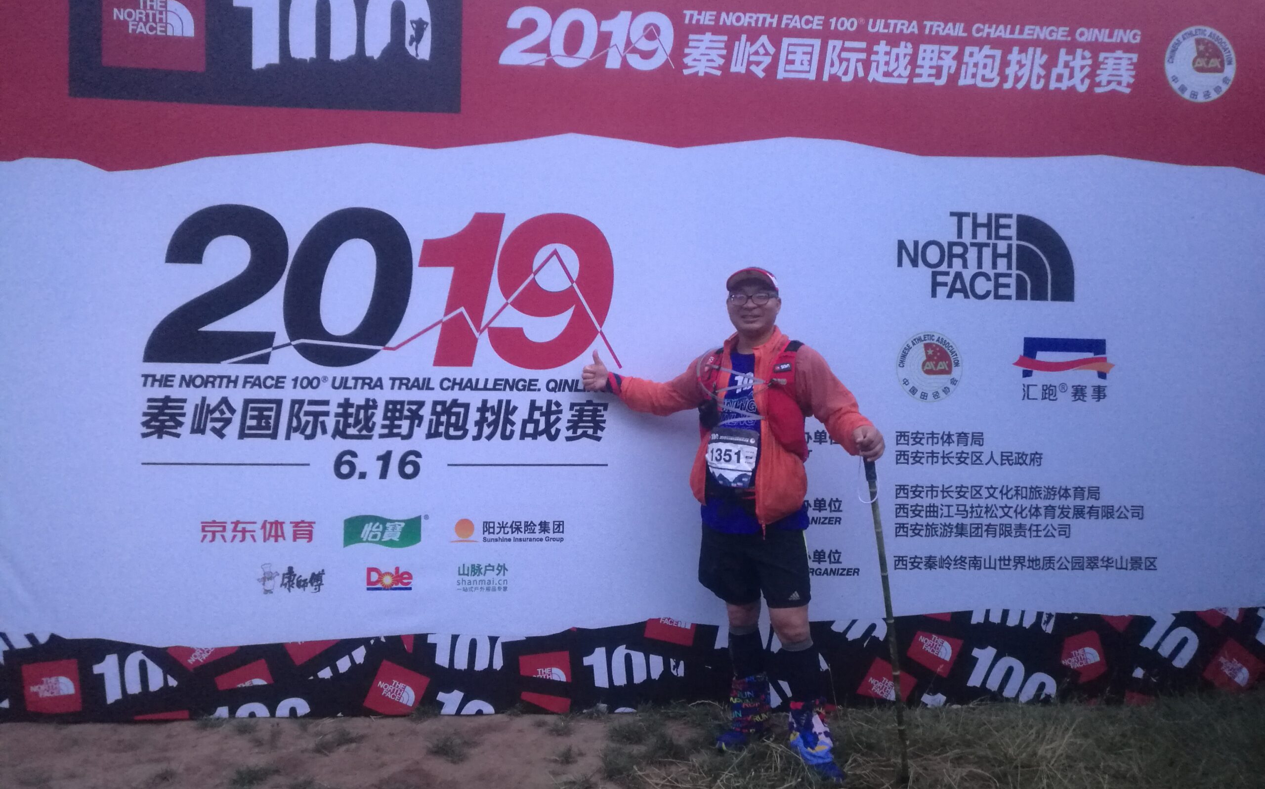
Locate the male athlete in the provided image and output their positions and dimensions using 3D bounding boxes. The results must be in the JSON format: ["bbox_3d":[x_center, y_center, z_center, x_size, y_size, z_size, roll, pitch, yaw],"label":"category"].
[{"bbox_3d":[0.355,0.415,3.480,1.040,1.710,0.470,1,1,17],"label":"male athlete"}]

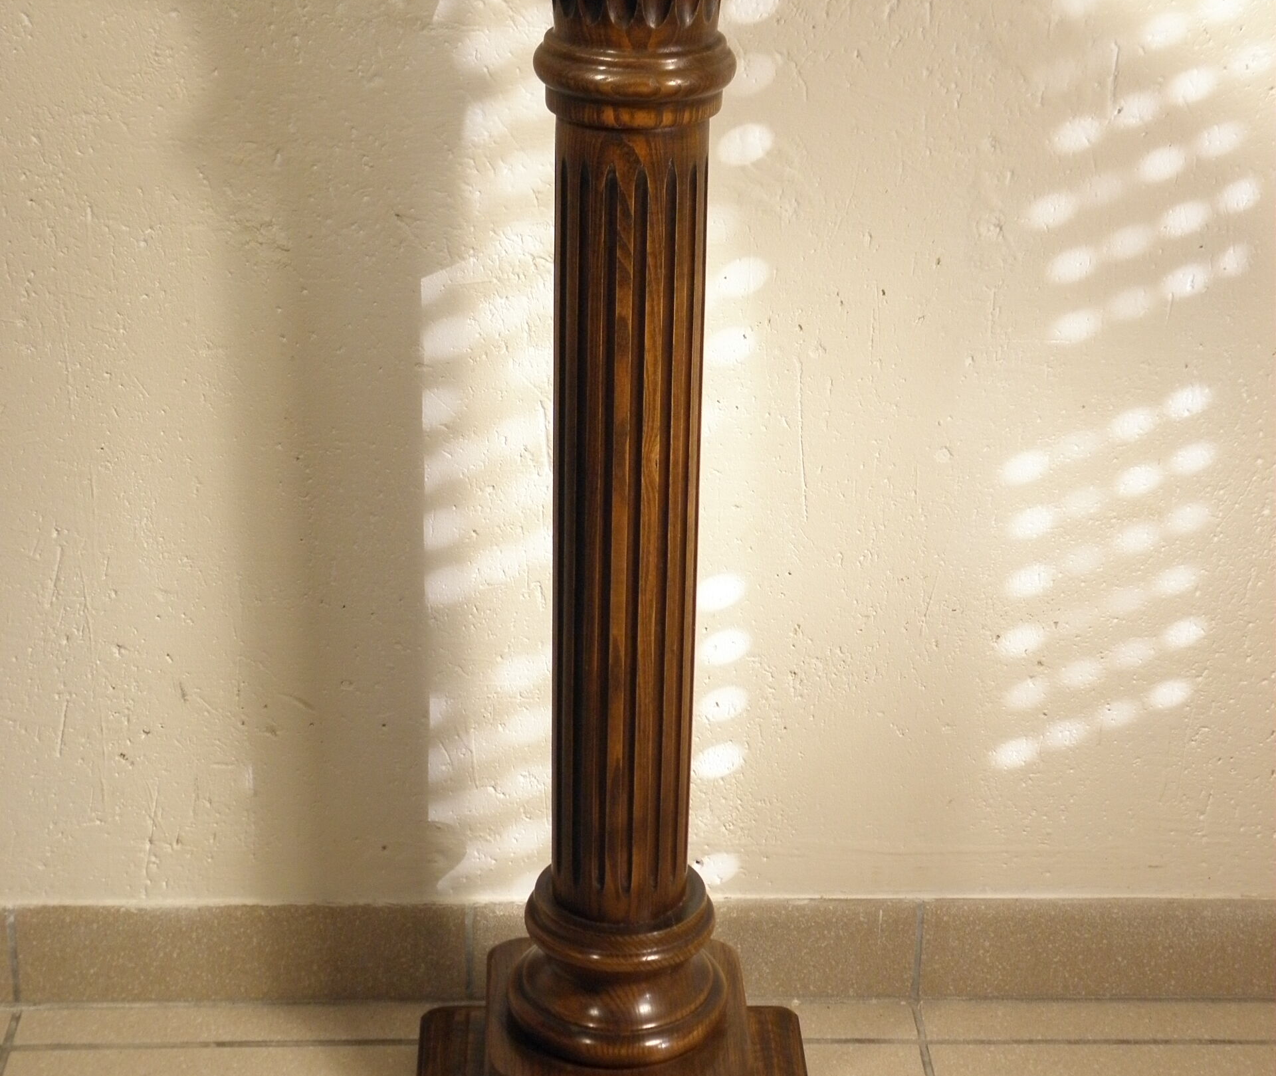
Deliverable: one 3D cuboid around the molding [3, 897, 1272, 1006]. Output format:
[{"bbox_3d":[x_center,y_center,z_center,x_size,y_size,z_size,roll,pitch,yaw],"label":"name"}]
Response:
[{"bbox_3d":[0.005,0.282,1.690,0.873,0.081,0.011,0,25,-2],"label":"molding"}]

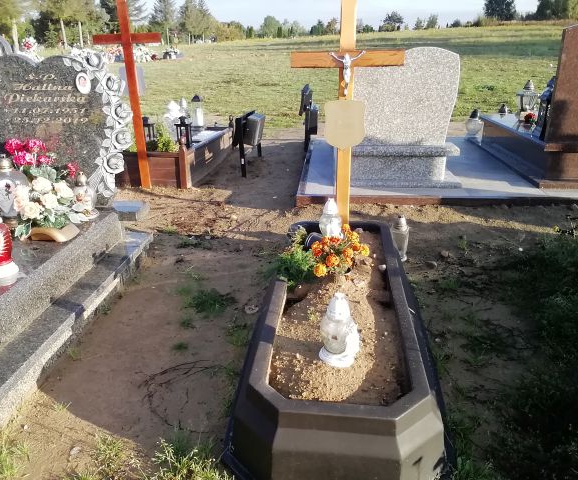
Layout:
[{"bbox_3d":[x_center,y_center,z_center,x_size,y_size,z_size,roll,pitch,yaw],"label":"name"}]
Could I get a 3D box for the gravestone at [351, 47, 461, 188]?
[{"bbox_3d":[1.050,-1.143,4.858,1.130,1.240,0.380,1,21,4],"label":"gravestone"}]

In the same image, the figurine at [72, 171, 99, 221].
[{"bbox_3d":[-1.325,-0.301,3.325,0.160,0.276,0.160,1,21,4],"label":"figurine"}]

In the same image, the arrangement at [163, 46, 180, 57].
[{"bbox_3d":[-7.490,-11.952,33.000,0.950,0.720,0.700,1,21,4],"label":"arrangement"}]

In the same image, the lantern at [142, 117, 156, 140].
[{"bbox_3d":[-1.541,-1.202,5.623,0.155,0.263,0.155,1,21,4],"label":"lantern"}]

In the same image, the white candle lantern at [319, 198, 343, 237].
[{"bbox_3d":[0.283,-0.126,3.267,0.150,0.283,0.150,1,21,4],"label":"white candle lantern"}]

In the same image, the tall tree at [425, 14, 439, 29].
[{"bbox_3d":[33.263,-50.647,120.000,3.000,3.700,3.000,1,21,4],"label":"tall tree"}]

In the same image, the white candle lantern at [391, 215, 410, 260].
[{"bbox_3d":[0.790,-0.020,3.524,0.120,0.309,0.120,1,21,4],"label":"white candle lantern"}]

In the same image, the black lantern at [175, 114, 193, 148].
[{"bbox_3d":[-1.106,-1.139,5.392,0.165,0.299,0.165,1,21,4],"label":"black lantern"}]

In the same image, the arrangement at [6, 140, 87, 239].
[{"bbox_3d":[-1.425,-0.317,3.050,0.410,0.478,0.330,1,21,4],"label":"arrangement"}]

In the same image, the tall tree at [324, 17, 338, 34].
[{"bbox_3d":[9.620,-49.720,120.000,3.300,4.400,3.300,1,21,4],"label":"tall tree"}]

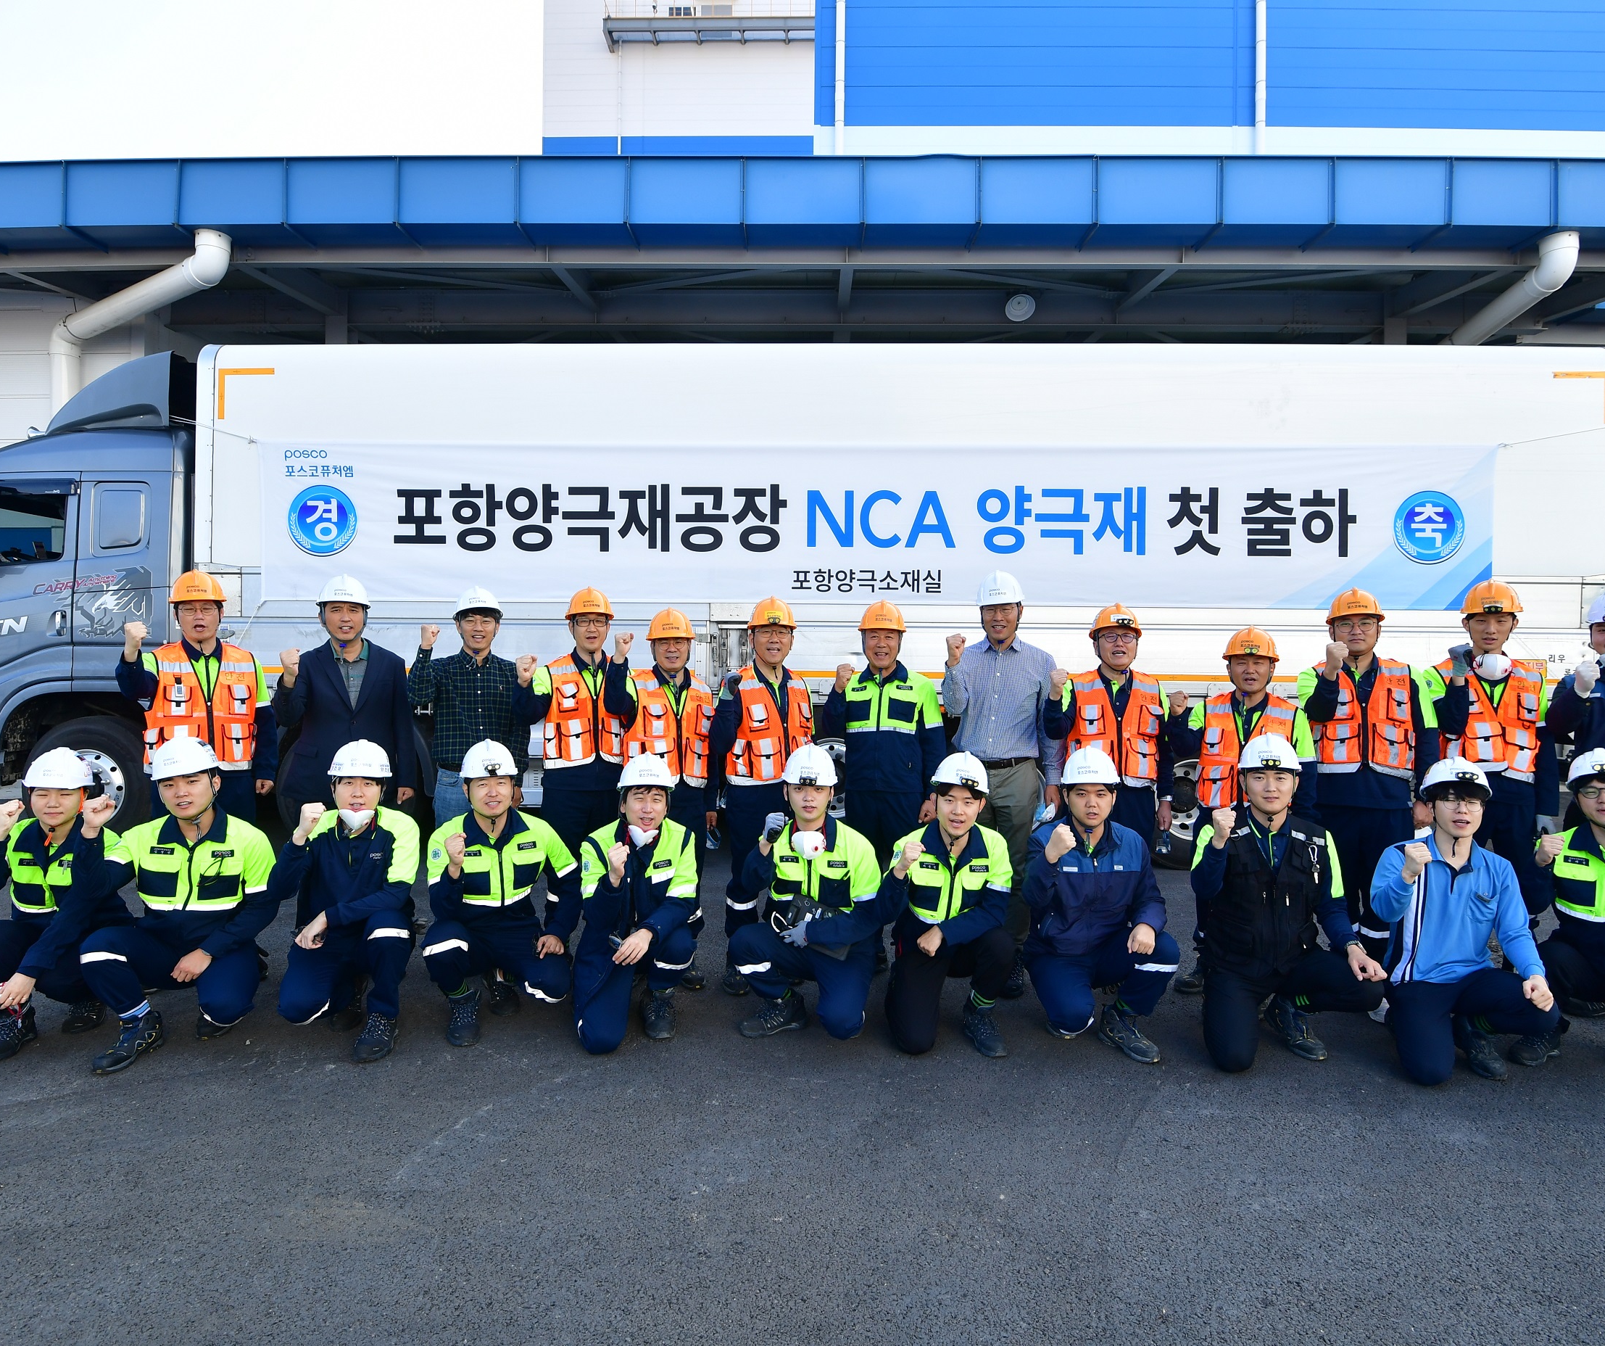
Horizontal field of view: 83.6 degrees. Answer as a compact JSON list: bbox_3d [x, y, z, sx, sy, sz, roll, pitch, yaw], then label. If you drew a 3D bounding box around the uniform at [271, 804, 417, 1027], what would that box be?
[{"bbox_3d":[-1.827,0.952,3.620,0.514,0.860,0.580,1,0,-13],"label":"uniform"}]

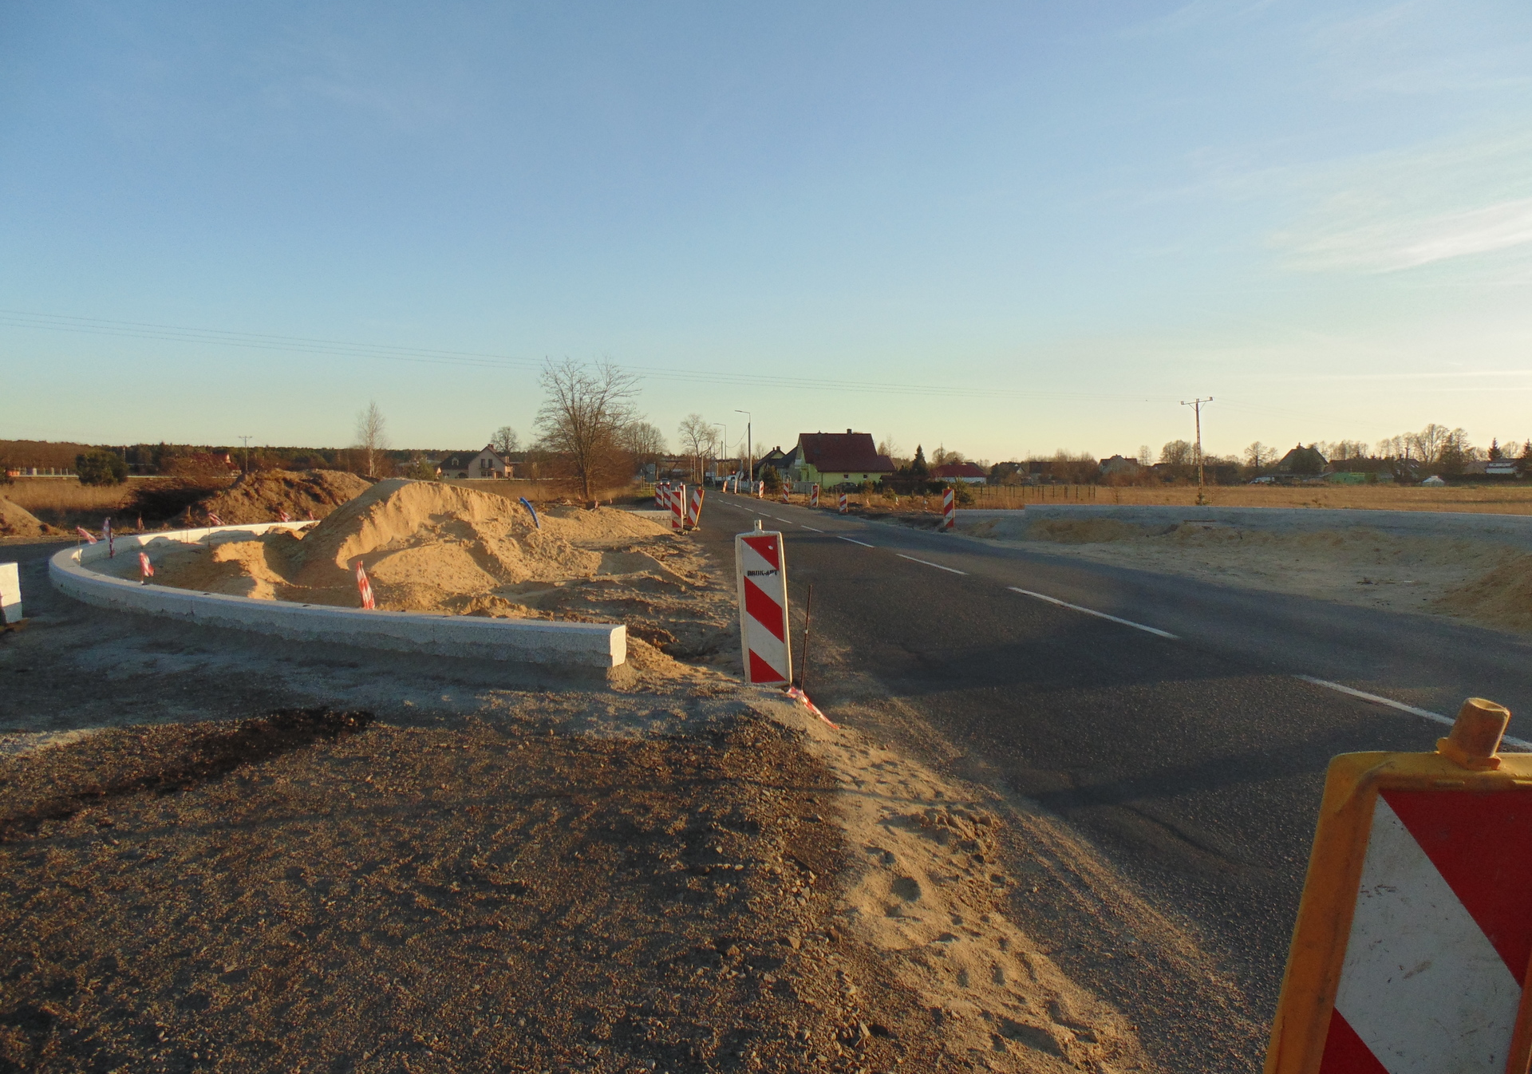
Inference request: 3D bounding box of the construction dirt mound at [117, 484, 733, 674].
[{"bbox_3d":[-3.800,-0.012,12.622,6.700,1.600,10.500,0,3,-6],"label":"construction dirt mound"}]

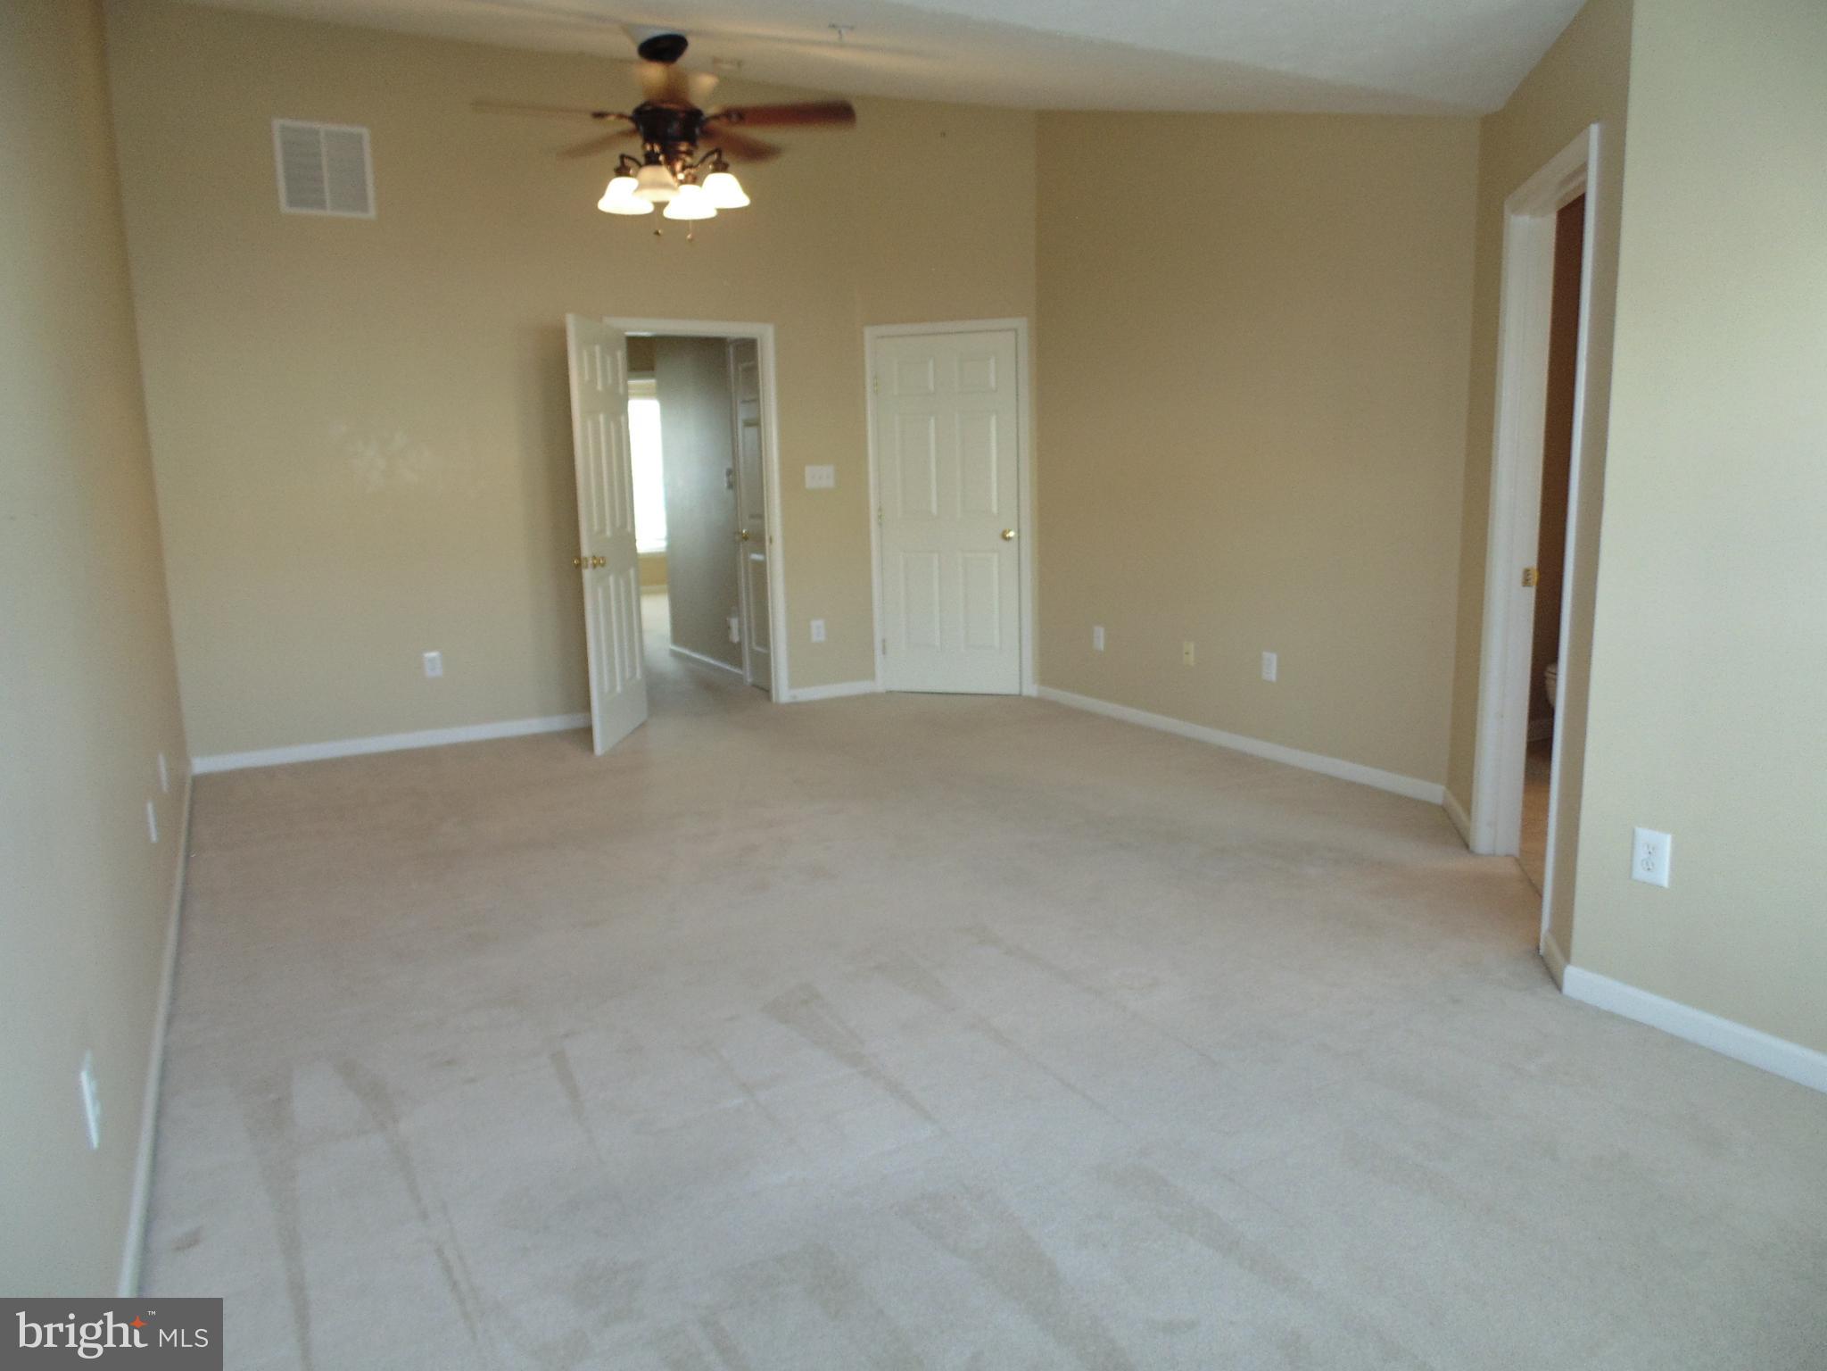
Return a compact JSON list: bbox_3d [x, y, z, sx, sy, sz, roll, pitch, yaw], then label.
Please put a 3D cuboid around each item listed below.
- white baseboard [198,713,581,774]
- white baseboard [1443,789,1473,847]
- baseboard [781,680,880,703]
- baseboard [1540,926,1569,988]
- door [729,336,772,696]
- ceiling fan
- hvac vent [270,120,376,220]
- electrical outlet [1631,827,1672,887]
[{"bbox_3d":[-2.425,0.261,5.722,1.930,0.080,0.016,-7,12,-30],"label":"white baseboard"},{"bbox_3d":[1.901,0.454,4.069,0.016,0.082,0.540,1,11,15],"label":"white baseboard"},{"bbox_3d":[-0.481,0.024,6.807,0.570,0.080,0.016,-7,12,-30],"label":"baseboard"},{"bbox_3d":[1.582,0.670,2.864,0.016,0.082,0.225,1,11,15],"label":"baseboard"},{"bbox_3d":[-0.900,-0.978,6.896,0.045,2.040,0.560,-7,12,-30],"label":"door"},{"bbox_3d":[-0.880,-1.996,4.152,1.330,0.649,1.330,-1,10,0],"label":"ceiling fan"},{"bbox_3d":[-2.612,-2.292,5.160,0.380,0.395,0.020,-7,12,-30],"label":"hvac vent"},{"bbox_3d":[1.608,0.375,2.527,0.010,0.118,0.076,-7,12,-30],"label":"electrical outlet"}]

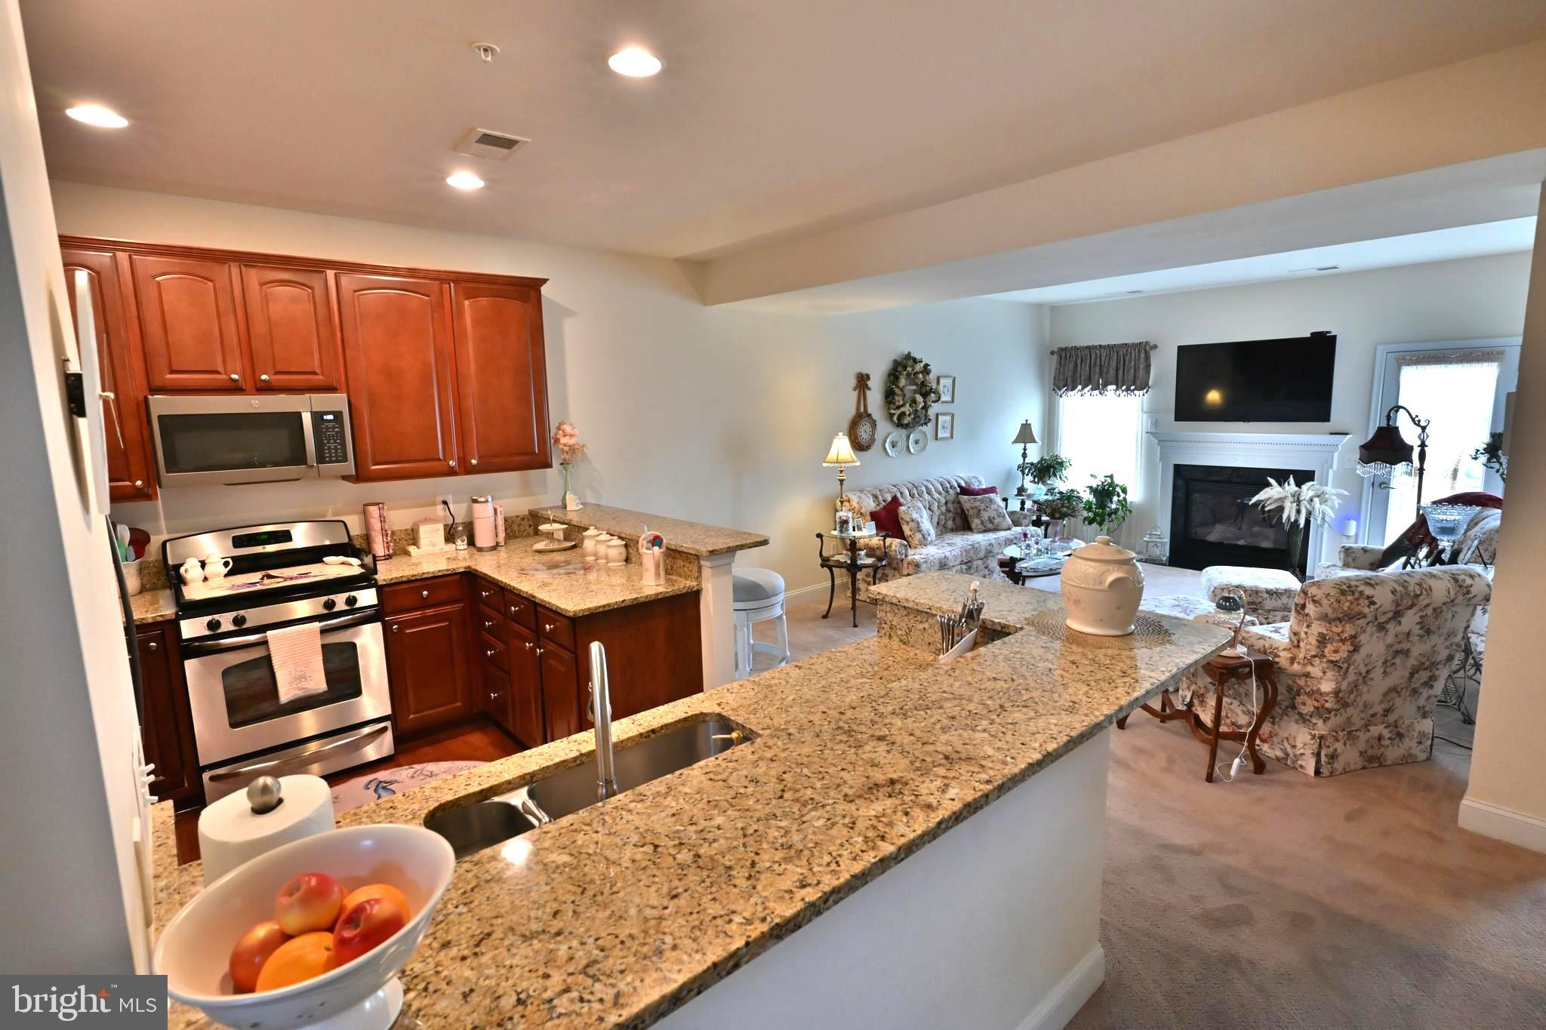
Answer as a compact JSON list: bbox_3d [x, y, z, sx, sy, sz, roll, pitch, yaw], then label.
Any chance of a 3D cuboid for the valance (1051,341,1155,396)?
[{"bbox_3d":[3.643,-1.605,8.136,0.120,0.570,1.160,-9,12,-40],"label":"valance"}]

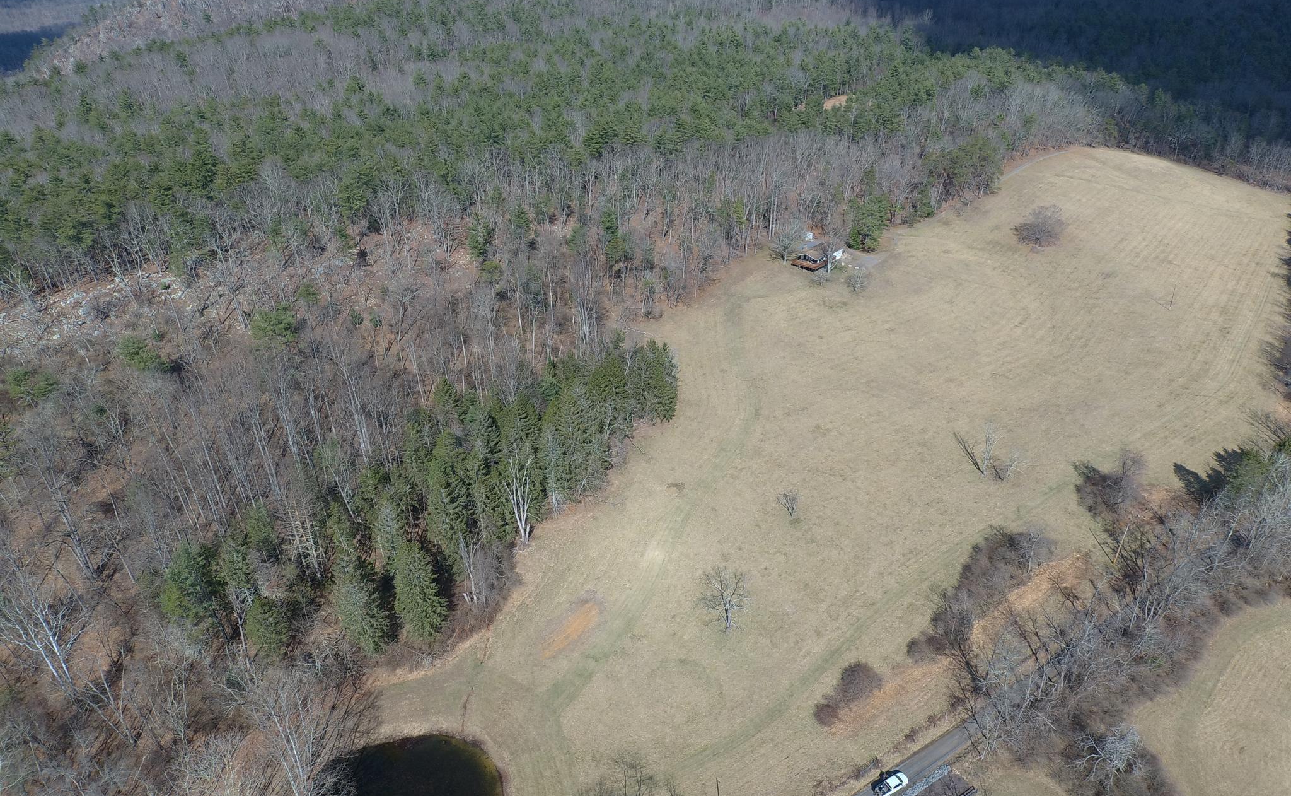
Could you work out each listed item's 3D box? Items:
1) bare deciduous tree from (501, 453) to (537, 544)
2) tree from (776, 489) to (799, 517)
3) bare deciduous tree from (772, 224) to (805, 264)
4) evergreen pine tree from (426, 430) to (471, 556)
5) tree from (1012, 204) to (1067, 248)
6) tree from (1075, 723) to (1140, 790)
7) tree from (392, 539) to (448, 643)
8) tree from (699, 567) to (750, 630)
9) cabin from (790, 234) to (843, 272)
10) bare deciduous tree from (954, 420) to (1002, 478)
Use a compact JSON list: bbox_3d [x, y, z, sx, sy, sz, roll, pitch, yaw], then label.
[{"bbox_3d":[-24.300,20.830,123.380,6.500,21.500,6.000,0,31,0],"label":"bare deciduous tree"},{"bbox_3d":[29.410,22.270,131.660,4.600,6.700,4.500,0,31,0],"label":"tree"},{"bbox_3d":[52.230,-56.290,233.180,11.000,14.000,10.500,0,31,0],"label":"bare deciduous tree"},{"bbox_3d":[-37.940,19.960,118.130,8.000,26.500,8.000,0,31,0],"label":"evergreen pine tree"},{"bbox_3d":[152.490,-64.730,247.710,15.000,13.500,14.000,0,31,0],"label":"tree"},{"bbox_3d":[64.010,49.930,87.870,6.800,8.200,6.800,0,31,0],"label":"tree"},{"bbox_3d":[-38.940,31.990,105.770,8.600,20.500,8.600,0,31,0],"label":"tree"},{"bbox_3d":[13.050,34.560,106.260,8.000,13.700,7.800,0,31,0],"label":"tree"},{"bbox_3d":[62.710,-52.640,234.690,10.000,6.500,16.000,23,38,33],"label":"cabin"},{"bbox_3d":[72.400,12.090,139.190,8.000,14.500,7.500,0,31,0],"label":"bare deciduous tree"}]

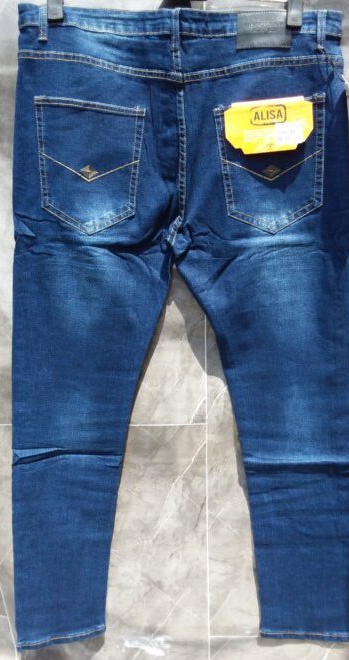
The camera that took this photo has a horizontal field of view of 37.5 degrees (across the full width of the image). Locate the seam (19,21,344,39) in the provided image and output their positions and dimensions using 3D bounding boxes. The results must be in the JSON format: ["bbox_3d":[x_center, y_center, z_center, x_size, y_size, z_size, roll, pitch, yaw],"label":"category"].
[{"bbox_3d":[0.008,-0.423,0.725,0.453,0.023,0.025,-1,12,0],"label":"seam"}]

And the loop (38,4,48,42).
[{"bbox_3d":[-0.184,-0.427,0.718,0.013,0.048,0.010,-1,12,0],"label":"loop"}]

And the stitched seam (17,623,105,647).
[{"bbox_3d":[-0.205,0.551,0.932,0.164,0.013,0.010,-13,12,3],"label":"stitched seam"}]

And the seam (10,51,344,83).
[{"bbox_3d":[0.006,-0.376,0.735,0.460,0.042,0.025,-1,12,0],"label":"seam"}]

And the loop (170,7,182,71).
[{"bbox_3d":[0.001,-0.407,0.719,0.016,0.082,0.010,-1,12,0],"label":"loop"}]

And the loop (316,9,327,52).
[{"bbox_3d":[0.205,-0.419,0.720,0.016,0.056,0.010,-1,12,0],"label":"loop"}]

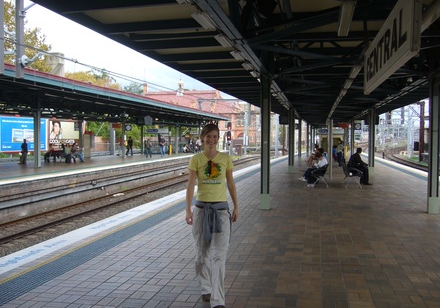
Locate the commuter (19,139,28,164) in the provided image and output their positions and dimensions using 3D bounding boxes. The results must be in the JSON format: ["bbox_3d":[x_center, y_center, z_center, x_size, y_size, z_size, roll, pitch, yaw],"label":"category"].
[{"bbox_3d":[-12.411,-0.213,28.200,0.380,1.600,0.500,1,2,15],"label":"commuter"}]

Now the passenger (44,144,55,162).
[{"bbox_3d":[-10.807,-0.023,28.200,0.700,1.220,0.480,0,2,12],"label":"passenger"}]

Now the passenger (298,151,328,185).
[{"bbox_3d":[3.057,0.490,14.500,0.880,1.130,0.520,0,2,12],"label":"passenger"}]

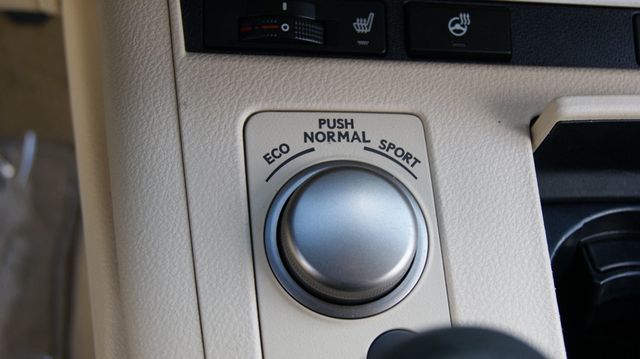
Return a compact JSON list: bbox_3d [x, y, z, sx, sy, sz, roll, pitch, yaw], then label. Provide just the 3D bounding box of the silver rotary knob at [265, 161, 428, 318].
[{"bbox_3d":[0.009,0.013,0.242,0.047,0.017,0.047,-2,70,-9],"label":"silver rotary knob"}]

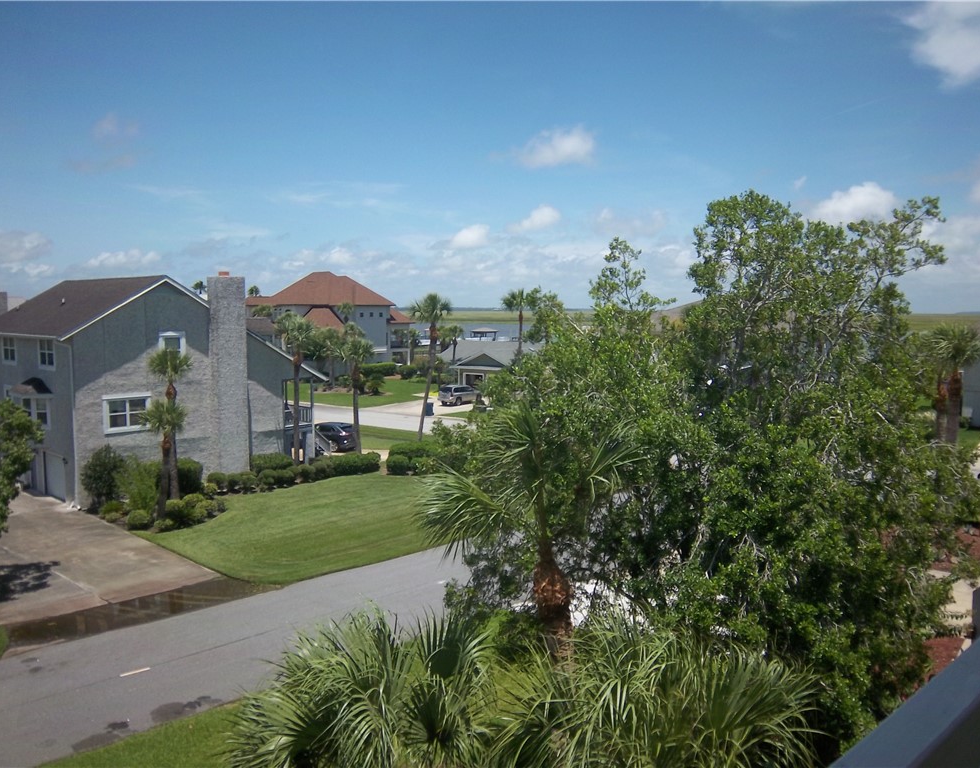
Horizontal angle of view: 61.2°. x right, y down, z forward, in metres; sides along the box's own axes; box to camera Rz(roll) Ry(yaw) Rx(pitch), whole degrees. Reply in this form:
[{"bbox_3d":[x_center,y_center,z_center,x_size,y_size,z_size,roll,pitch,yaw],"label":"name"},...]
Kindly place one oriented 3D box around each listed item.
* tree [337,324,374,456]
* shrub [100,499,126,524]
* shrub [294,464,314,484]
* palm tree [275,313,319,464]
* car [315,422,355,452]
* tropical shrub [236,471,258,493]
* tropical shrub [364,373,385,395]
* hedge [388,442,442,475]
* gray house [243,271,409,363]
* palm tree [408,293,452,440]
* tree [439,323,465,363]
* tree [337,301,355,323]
[{"bbox_3d":[-8.454,0.460,52.254,2.450,8.250,2.450,-1,5,-10],"label":"tree"},{"bbox_3d":[-16.568,5.576,36.352,1.200,0.800,1.150,-2,6,-24],"label":"shrub"},{"bbox_3d":[-10.026,4.770,44.993,1.000,0.920,1.000,1,5,0],"label":"shrub"},{"bbox_3d":[-10.894,0.398,46.059,2.360,8.720,2.360,0,5,0],"label":"palm tree"},{"bbox_3d":[-11.007,3.391,55.578,4.750,1.700,1.900,4,6,32],"label":"car"},{"bbox_3d":[-11.872,4.769,40.513,0.980,0.990,0.980,0,5,0],"label":"tropical shrub"},{"bbox_3d":[-12.392,-0.052,89.236,2.200,2.350,2.200,1,5,0],"label":"tropical shrub"},{"bbox_3d":[-4.089,4.177,45.662,2.800,1.300,2.000,0,5,-1],"label":"hedge"},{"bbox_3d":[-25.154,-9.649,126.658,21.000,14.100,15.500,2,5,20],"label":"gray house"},{"bbox_3d":[-3.926,-0.781,54.651,2.900,10.350,2.900,0,5,0],"label":"palm tree"},{"bbox_3d":[-4.490,-3.829,103.902,2.700,7.350,2.700,1,5,0],"label":"tree"},{"bbox_3d":[-17.962,-5.172,102.959,2.200,10.300,2.200,-1,5,-10],"label":"tree"}]

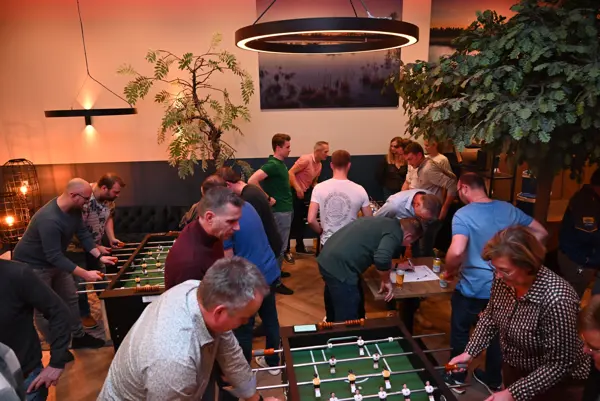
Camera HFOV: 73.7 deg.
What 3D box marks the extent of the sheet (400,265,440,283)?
[{"bbox_3d":[0.997,0.662,3.620,0.420,0.004,0.297,-3,15,-7],"label":"sheet"}]

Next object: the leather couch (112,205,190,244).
[{"bbox_3d":[-2.089,0.489,5.670,1.750,0.830,0.750,-2,14,-2],"label":"leather couch"}]

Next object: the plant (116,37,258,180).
[{"bbox_3d":[-1.342,-0.520,5.117,1.600,3.000,1.450,-1,14,0],"label":"plant"}]

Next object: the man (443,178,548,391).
[{"bbox_3d":[1.445,0.620,3.142,0.740,1.770,0.520,-8,16,-22],"label":"man"}]

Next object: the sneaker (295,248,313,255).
[{"bbox_3d":[0.067,0.739,5.981,0.295,0.100,0.105,2,14,11],"label":"sneaker"}]

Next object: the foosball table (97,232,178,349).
[{"bbox_3d":[-1.188,0.957,3.862,0.780,0.880,1.410,-3,15,-7],"label":"foosball table"}]

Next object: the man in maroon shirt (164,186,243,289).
[{"bbox_3d":[-0.502,0.784,2.425,0.620,1.740,0.540,0,14,7],"label":"man in maroon shirt"}]

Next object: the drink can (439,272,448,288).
[{"bbox_3d":[1.211,0.669,3.357,0.066,0.115,0.066,-1,15,0],"label":"drink can"}]

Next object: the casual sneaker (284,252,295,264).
[{"bbox_3d":[-0.158,0.808,5.787,0.105,0.110,0.280,-13,19,-36],"label":"casual sneaker"}]

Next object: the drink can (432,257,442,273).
[{"bbox_3d":[1.182,0.560,3.460,0.066,0.116,0.066,-1,14,0],"label":"drink can"}]

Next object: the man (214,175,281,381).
[{"bbox_3d":[-0.496,0.626,3.272,0.740,1.640,0.560,3,15,17],"label":"man"}]

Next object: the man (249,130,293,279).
[{"bbox_3d":[-0.345,0.093,5.175,0.530,1.820,0.520,-5,16,-13],"label":"man"}]

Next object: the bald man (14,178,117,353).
[{"bbox_3d":[-2.096,0.627,3.678,0.850,1.660,0.550,-3,15,-7],"label":"bald man"}]

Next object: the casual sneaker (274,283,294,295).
[{"bbox_3d":[-0.192,1.034,4.785,0.290,0.110,0.105,3,14,17],"label":"casual sneaker"}]

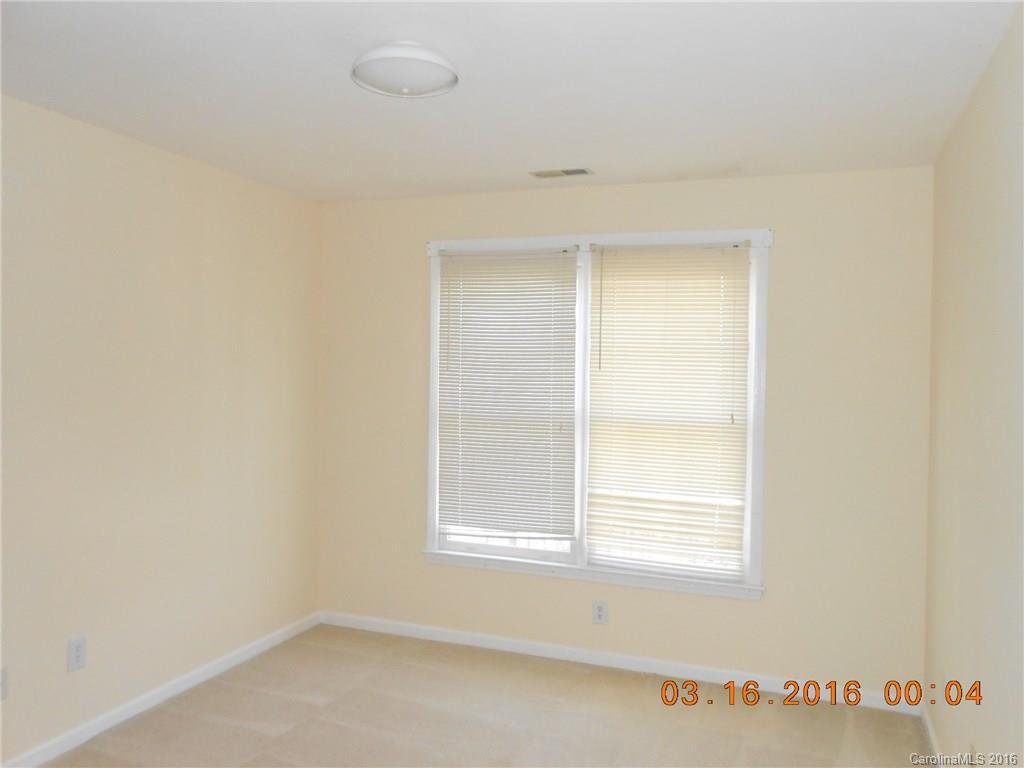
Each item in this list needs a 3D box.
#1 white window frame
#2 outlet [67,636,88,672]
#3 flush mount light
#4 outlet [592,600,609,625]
[{"bbox_3d":[0.360,0.123,3.867,1.755,1.727,0.100,1,1,21],"label":"white window frame"},{"bbox_3d":[-1.671,1.038,2.953,0.012,0.118,0.074,1,1,21],"label":"outlet"},{"bbox_3d":[-0.326,-0.922,2.329,0.325,0.100,0.325,1,1,0],"label":"flush mount light"},{"bbox_3d":[0.439,1.140,3.824,0.074,0.118,0.012,1,1,21],"label":"outlet"}]

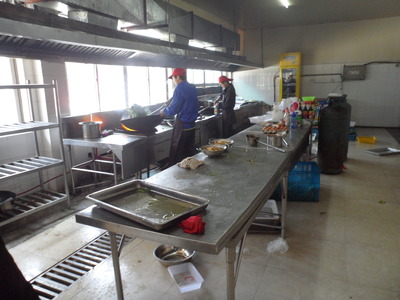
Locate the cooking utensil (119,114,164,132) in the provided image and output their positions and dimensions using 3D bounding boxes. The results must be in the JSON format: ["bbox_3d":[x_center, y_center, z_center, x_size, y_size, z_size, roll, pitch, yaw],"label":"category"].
[{"bbox_3d":[-0.870,-0.394,4.468,0.580,0.180,0.580,-12,14,-9],"label":"cooking utensil"}]

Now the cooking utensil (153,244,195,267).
[{"bbox_3d":[-0.220,0.907,2.618,0.363,0.100,0.363,-2,13,0],"label":"cooking utensil"}]

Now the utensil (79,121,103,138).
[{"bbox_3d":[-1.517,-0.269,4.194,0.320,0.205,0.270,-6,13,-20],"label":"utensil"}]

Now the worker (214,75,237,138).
[{"bbox_3d":[0.536,-0.694,6.217,0.460,1.610,0.470,2,13,15],"label":"worker"}]

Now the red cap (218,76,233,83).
[{"bbox_3d":[0.518,-1.408,6.033,0.280,0.125,0.180,-14,11,8],"label":"red cap"}]

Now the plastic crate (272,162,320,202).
[{"bbox_3d":[1.239,0.413,3.995,0.610,0.380,0.460,1,13,13],"label":"plastic crate"}]

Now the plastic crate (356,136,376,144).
[{"bbox_3d":[3.918,-0.225,7.088,0.430,0.120,0.310,2,13,15],"label":"plastic crate"}]

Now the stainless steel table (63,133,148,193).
[{"bbox_3d":[-1.290,0.235,4.194,1.052,0.786,0.531,4,14,25],"label":"stainless steel table"}]

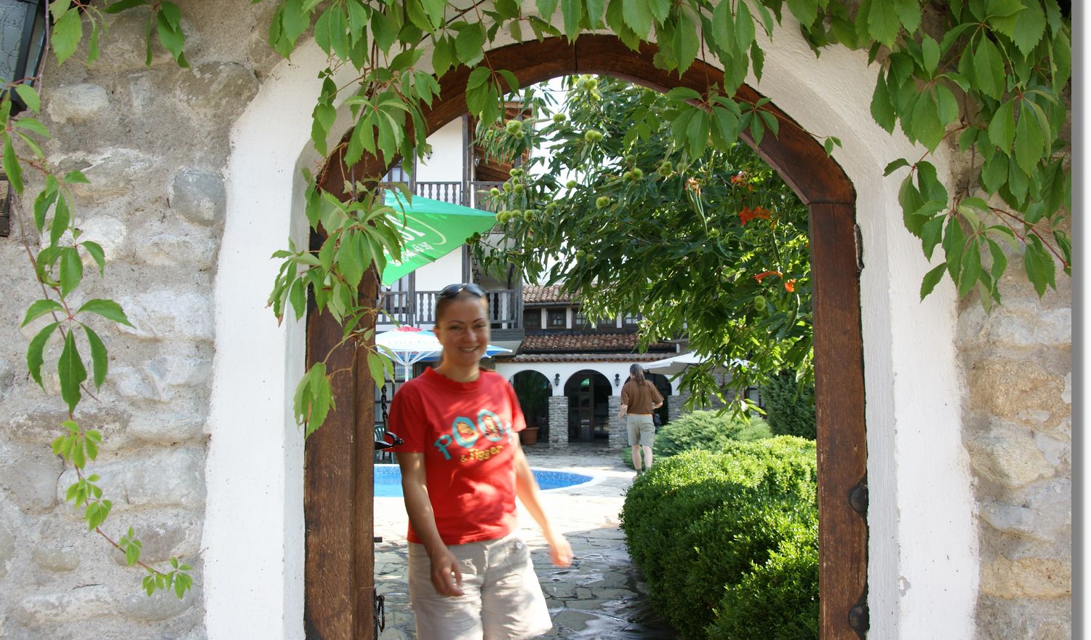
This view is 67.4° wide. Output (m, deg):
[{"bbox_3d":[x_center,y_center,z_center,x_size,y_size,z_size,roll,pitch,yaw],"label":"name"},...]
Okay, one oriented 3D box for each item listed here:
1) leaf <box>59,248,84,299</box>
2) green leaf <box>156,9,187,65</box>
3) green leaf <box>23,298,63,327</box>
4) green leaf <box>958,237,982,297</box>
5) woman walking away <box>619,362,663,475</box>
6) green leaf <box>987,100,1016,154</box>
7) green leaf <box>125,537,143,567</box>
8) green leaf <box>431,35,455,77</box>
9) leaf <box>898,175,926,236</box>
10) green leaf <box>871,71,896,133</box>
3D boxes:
[{"bbox_3d":[-0.967,-0.098,1.670,0.048,0.107,0.024,9,-11,-6],"label":"leaf"},{"bbox_3d":[-0.769,-0.586,1.682,0.065,0.123,0.035,0,-5,0],"label":"green leaf"},{"bbox_3d":[-1.016,-0.014,1.656,0.085,0.059,0.040,0,-5,-6],"label":"green leaf"},{"bbox_3d":[0.861,-0.107,1.660,0.041,0.126,0.024,11,-11,6],"label":"green leaf"},{"bbox_3d":[1.359,1.457,11.700,0.600,1.670,0.420,0,-5,-7],"label":"woman walking away"},{"bbox_3d":[0.908,-0.384,1.630,0.058,0.116,0.024,2,-12,17],"label":"green leaf"},{"bbox_3d":[-0.814,0.459,1.618,0.035,0.057,0.025,0,-5,0],"label":"green leaf"},{"bbox_3d":[-0.211,-0.541,1.679,0.049,0.086,0.030,0,-5,0],"label":"green leaf"},{"bbox_3d":[0.748,-0.233,1.670,0.050,0.131,0.024,-14,-12,16],"label":"leaf"},{"bbox_3d":[0.694,-0.448,1.680,0.049,0.141,0.024,-9,-12,11],"label":"green leaf"}]

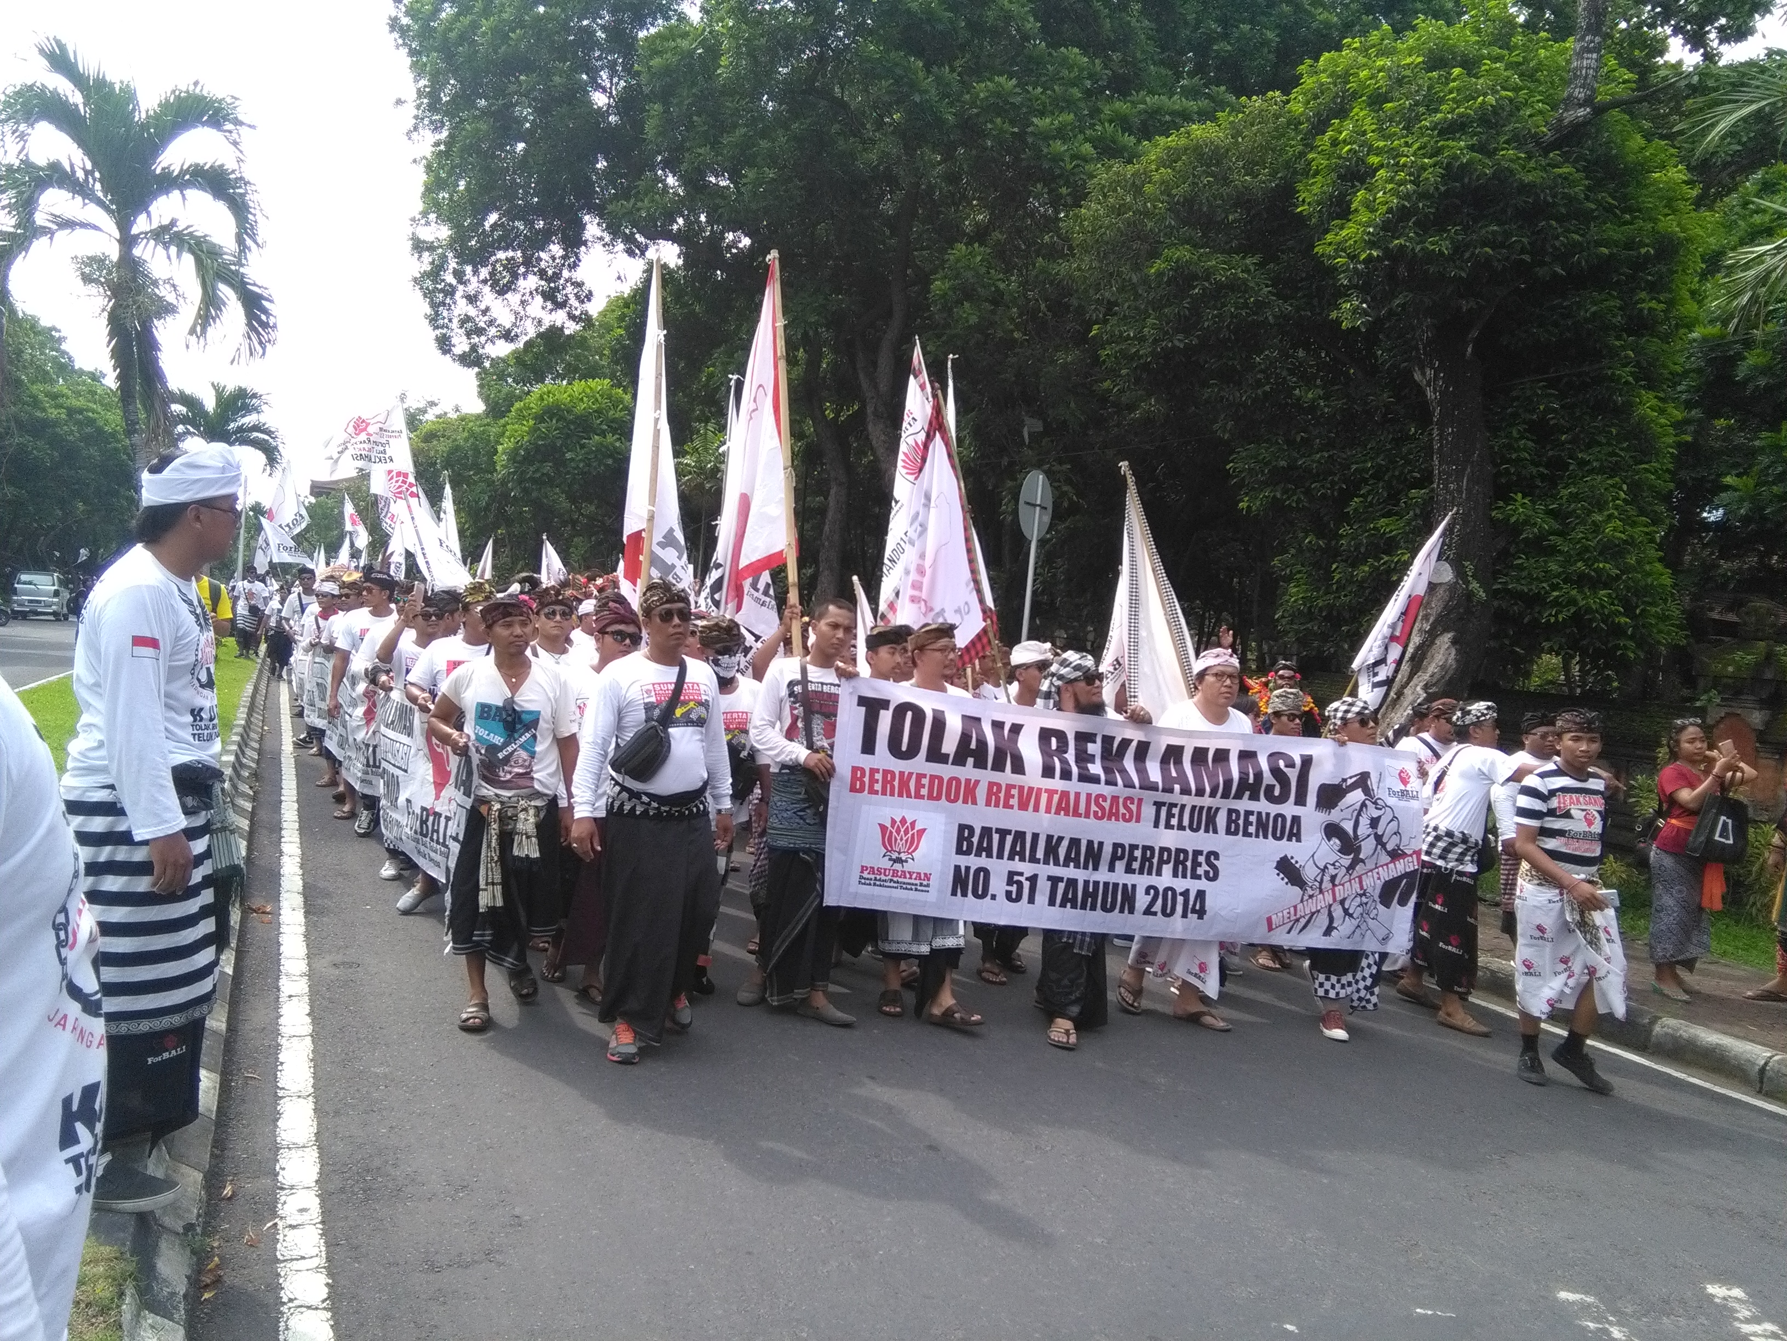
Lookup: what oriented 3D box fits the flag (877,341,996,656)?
[{"bbox_3d":[0.221,-0.895,7.500,0.620,1.600,0.350,-1,2,-6],"label":"flag"}]

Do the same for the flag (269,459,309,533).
[{"bbox_3d":[-10.048,-2.886,24.000,0.660,1.250,0.350,5,2,-14],"label":"flag"}]

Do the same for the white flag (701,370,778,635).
[{"bbox_3d":[-0.854,-0.877,8.000,0.420,1.520,0.270,4,2,-15],"label":"white flag"}]

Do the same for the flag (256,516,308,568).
[{"bbox_3d":[-8.642,-1.812,20.500,0.780,0.740,0.300,5,2,-25],"label":"flag"}]

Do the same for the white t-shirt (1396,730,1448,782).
[{"bbox_3d":[2.874,0.643,7.700,0.480,0.670,0.290,5,2,-12],"label":"white t-shirt"}]

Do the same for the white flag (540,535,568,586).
[{"bbox_3d":[-3.990,-1.207,17.000,0.330,0.750,0.240,4,2,-23],"label":"white flag"}]

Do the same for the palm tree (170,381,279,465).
[{"bbox_3d":[-16.950,-4.120,36.000,3.000,6.200,3.000,5,2,-25],"label":"palm tree"}]

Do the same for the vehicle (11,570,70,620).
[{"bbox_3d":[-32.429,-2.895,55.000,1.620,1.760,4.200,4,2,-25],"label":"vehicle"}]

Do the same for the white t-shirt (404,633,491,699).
[{"bbox_3d":[-2.317,0.139,7.800,0.560,0.660,0.300,5,2,-22],"label":"white t-shirt"}]

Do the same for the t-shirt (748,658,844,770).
[{"bbox_3d":[-0.395,0.190,6.250,0.460,0.530,0.310,3,3,-33],"label":"t-shirt"}]

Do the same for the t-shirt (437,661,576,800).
[{"bbox_3d":[-1.487,0.219,5.600,0.530,0.570,0.280,5,2,-18],"label":"t-shirt"}]

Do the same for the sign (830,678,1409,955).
[{"bbox_3d":[1.144,0.713,6.698,2.980,1.000,0.140,7,1,-16],"label":"sign"}]

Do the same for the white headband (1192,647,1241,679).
[{"bbox_3d":[1.532,-0.036,6.850,0.200,0.135,0.220,5,2,-27],"label":"white headband"}]

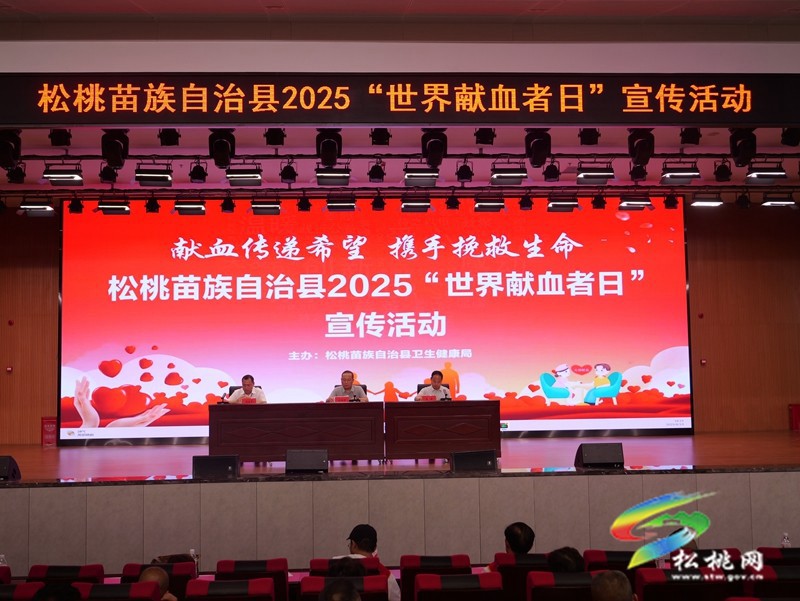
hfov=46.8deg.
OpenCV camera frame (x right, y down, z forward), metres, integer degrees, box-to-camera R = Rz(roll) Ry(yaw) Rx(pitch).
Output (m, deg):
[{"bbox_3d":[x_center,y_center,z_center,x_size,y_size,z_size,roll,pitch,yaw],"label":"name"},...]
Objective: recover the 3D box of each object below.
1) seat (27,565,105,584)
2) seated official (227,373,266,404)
[{"bbox_3d":[-2.049,2.135,5.886,0.580,1.000,0.640,-1,-4,-3],"label":"seat"},{"bbox_3d":[-1.949,1.505,11.833,0.520,1.110,0.720,-1,-3,-3],"label":"seated official"}]

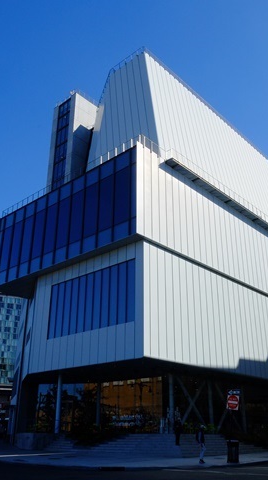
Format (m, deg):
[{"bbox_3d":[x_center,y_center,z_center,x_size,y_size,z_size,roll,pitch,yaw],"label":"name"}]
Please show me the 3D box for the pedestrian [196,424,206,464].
[{"bbox_3d":[3.432,10.346,21.402,0.420,1.802,0.520,0,-23,1],"label":"pedestrian"}]

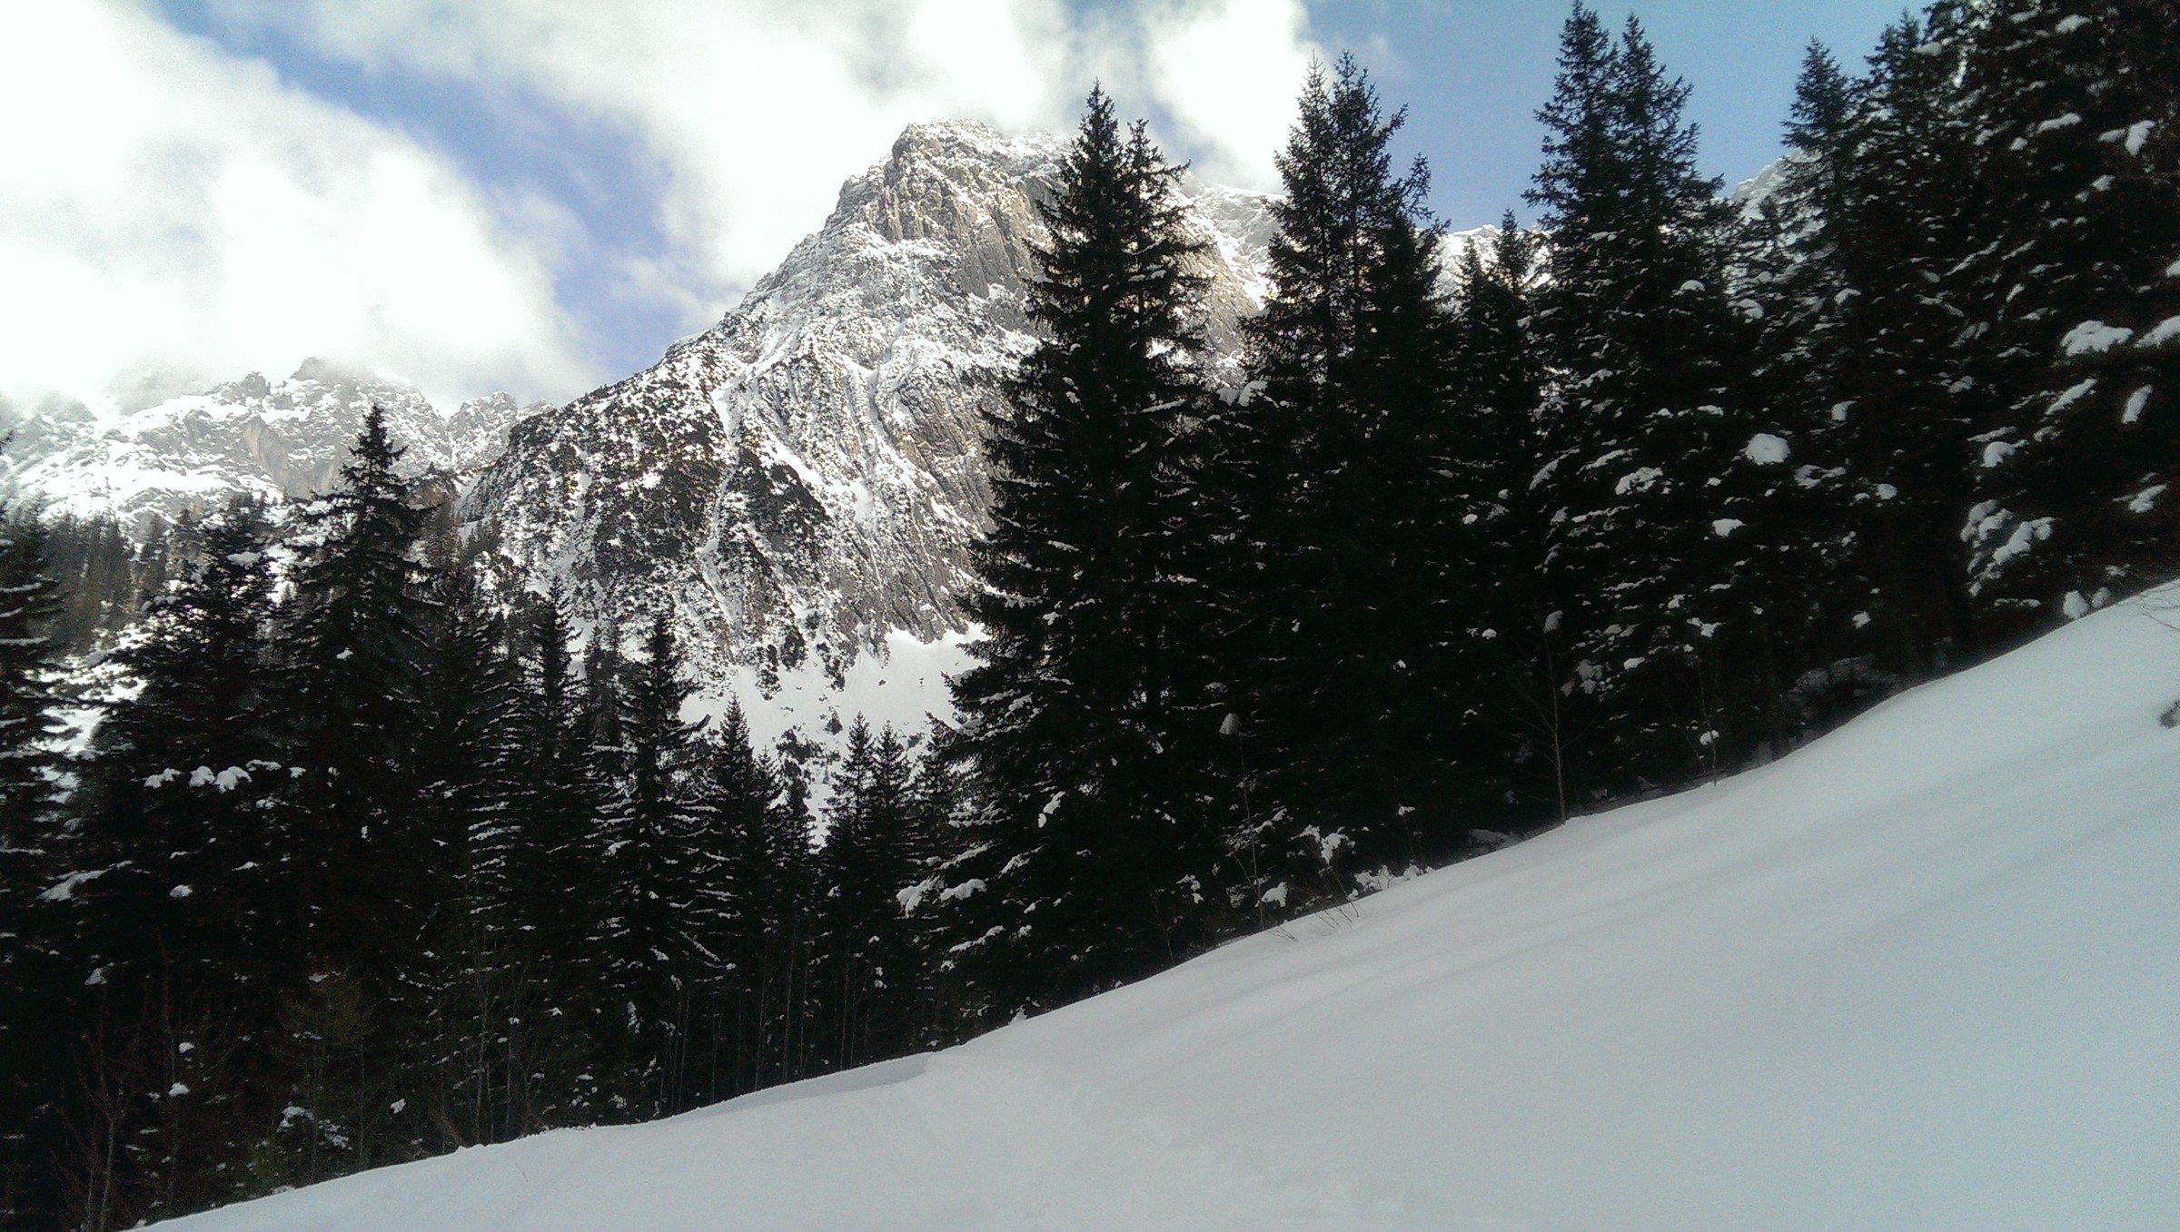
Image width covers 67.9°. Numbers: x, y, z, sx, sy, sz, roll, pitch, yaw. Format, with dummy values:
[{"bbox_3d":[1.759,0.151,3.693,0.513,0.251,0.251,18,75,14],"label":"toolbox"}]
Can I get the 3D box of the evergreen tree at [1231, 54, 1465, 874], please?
[{"bbox_3d":[4.159,-2.931,26.278,3.700,14.120,3.700,-3,-15,9],"label":"evergreen tree"}]

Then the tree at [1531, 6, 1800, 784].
[{"bbox_3d":[8.111,-3.442,23.153,3.520,12.080,3.520,-6,-16,20],"label":"tree"}]

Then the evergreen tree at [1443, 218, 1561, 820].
[{"bbox_3d":[7.355,-2.006,29.004,2.240,11.310,2.240,-5,-15,14],"label":"evergreen tree"}]

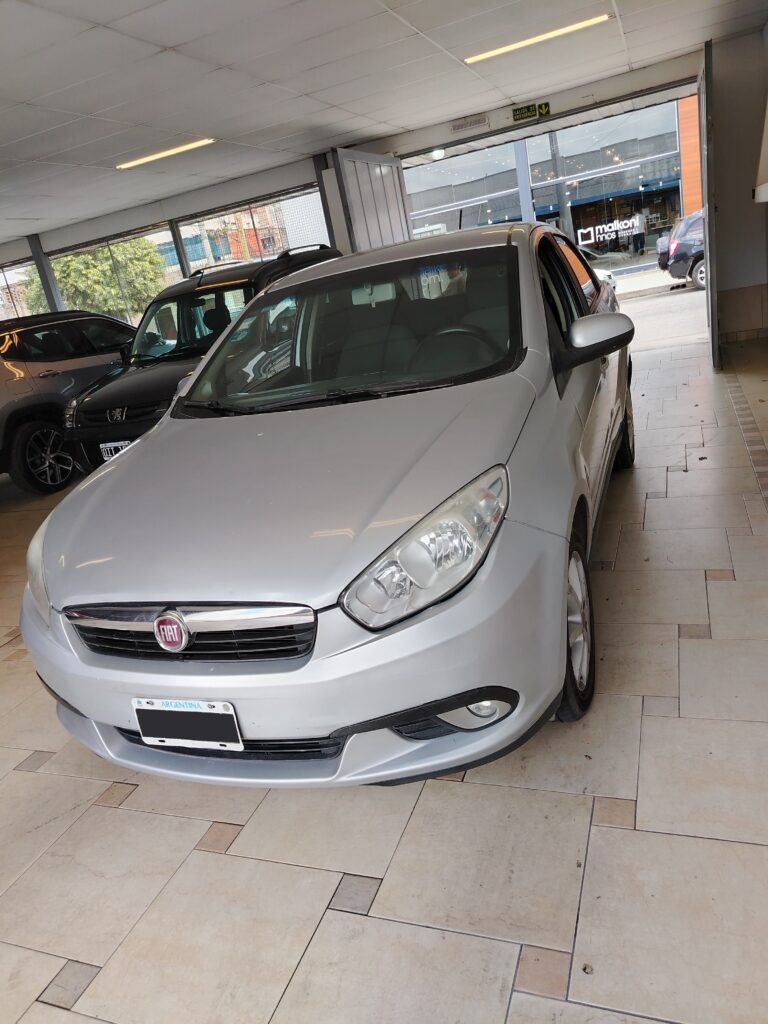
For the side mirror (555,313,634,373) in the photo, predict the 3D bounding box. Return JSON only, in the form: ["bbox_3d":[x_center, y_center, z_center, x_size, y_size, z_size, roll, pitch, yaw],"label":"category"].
[{"bbox_3d":[0.734,-0.597,2.467,0.250,0.175,0.150,-4,19,24],"label":"side mirror"}]

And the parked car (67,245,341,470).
[{"bbox_3d":[-1.233,-1.490,6.799,1.760,1.820,4.140,-3,19,25],"label":"parked car"}]

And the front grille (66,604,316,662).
[{"bbox_3d":[-0.489,0.283,1.680,0.745,0.145,0.090,-4,19,24],"label":"front grille"}]

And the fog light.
[{"bbox_3d":[0.230,0.454,1.631,0.075,0.065,0.050,-6,18,16],"label":"fog light"}]

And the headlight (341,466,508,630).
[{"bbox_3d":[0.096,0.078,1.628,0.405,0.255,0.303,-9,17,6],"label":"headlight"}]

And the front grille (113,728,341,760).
[{"bbox_3d":[-0.427,0.570,1.781,0.700,0.065,0.075,-4,19,24],"label":"front grille"}]

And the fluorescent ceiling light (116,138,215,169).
[{"bbox_3d":[-2.170,-3.534,7.014,1.160,0.045,0.050,-6,18,17],"label":"fluorescent ceiling light"}]

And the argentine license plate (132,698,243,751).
[{"bbox_3d":[-0.469,0.509,1.702,0.296,0.130,0.012,-4,15,24],"label":"argentine license plate"}]

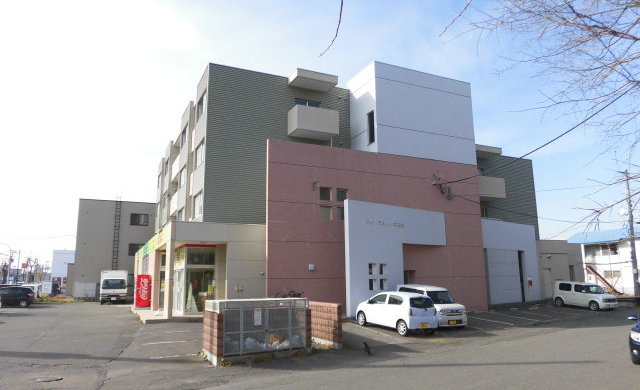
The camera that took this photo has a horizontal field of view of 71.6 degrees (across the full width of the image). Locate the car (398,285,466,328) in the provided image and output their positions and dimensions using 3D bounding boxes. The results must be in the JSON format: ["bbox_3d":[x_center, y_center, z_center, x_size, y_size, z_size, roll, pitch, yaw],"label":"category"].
[{"bbox_3d":[4.853,4.857,19.704,1.475,1.600,3.395,5,-8,-21],"label":"car"}]

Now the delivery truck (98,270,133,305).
[{"bbox_3d":[-15.609,7.007,33.935,1.720,2.470,4.700,4,-11,-25],"label":"delivery truck"}]

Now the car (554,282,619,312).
[{"bbox_3d":[17.964,6.860,30.226,1.670,1.640,3.750,5,-10,-22],"label":"car"}]

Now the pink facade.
[{"bbox_3d":[3.599,2.026,24.212,13.684,8.752,0.300,4,-11,-25],"label":"pink facade"}]

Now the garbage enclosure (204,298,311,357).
[{"bbox_3d":[-1.732,3.536,12.026,2.420,1.500,1.820,4,-11,-25],"label":"garbage enclosure"}]

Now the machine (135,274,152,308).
[{"bbox_3d":[-10.261,5.634,25.870,0.730,1.830,1.050,4,-11,-25],"label":"machine"}]

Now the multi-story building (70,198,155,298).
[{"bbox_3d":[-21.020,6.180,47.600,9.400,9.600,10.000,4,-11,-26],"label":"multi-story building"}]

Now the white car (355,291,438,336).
[{"bbox_3d":[2.919,4.579,17.560,1.475,1.500,3.395,8,-10,-31],"label":"white car"}]

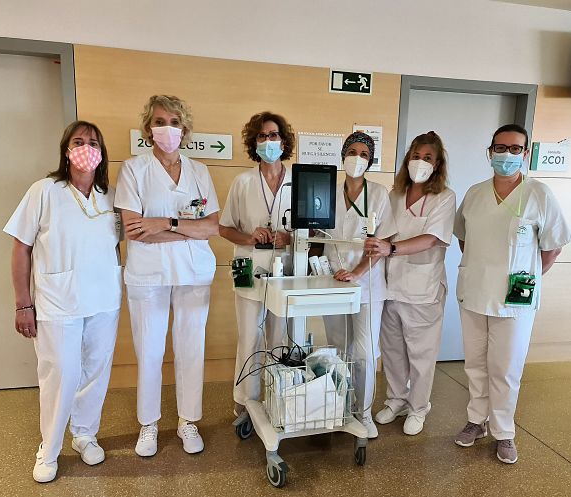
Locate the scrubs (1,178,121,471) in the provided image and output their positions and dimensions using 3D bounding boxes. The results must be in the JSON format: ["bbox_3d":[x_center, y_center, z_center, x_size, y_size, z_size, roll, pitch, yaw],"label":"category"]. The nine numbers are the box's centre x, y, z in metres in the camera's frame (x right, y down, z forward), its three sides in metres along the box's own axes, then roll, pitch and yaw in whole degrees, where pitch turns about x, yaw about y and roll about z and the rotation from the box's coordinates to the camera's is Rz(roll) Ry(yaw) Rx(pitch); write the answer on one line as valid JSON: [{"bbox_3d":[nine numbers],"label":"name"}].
[{"bbox_3d":[-1.026,0.350,2.260,0.562,1.343,0.360,-1,10,-20],"label":"scrubs"}]

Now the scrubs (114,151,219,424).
[{"bbox_3d":[-0.597,0.224,2.409,0.508,1.395,0.320,0,9,-10],"label":"scrubs"}]

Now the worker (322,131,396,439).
[{"bbox_3d":[0.367,0.219,2.585,0.402,1.655,0.400,4,9,15],"label":"worker"}]

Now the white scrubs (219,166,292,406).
[{"bbox_3d":[-0.157,0.230,2.712,0.425,1.361,0.320,0,9,-10],"label":"white scrubs"}]

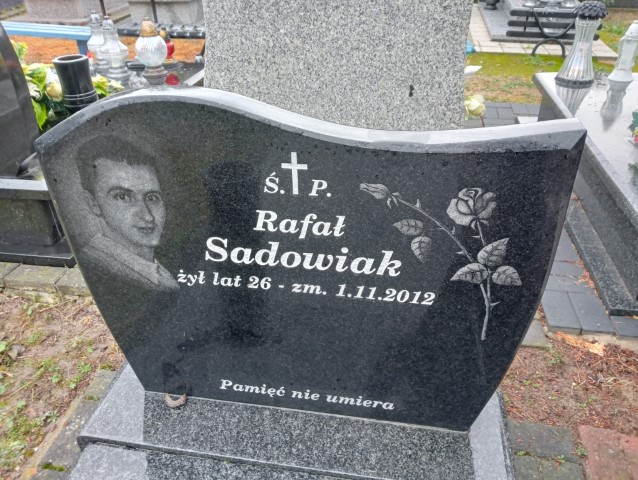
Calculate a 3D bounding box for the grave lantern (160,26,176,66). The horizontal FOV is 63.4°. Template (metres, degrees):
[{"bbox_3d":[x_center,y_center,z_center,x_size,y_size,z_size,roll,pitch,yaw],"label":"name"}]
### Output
[{"bbox_3d":[-0.977,-1.249,3.321,0.092,0.217,0.092,5,32,8],"label":"grave lantern"}]

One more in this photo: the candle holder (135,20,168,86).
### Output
[{"bbox_3d":[-0.951,-1.074,2.947,0.182,0.356,0.182,5,32,8],"label":"candle holder"}]

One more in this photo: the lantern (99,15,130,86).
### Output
[{"bbox_3d":[-1.174,-1.081,2.955,0.162,0.370,0.162,5,32,8],"label":"lantern"}]

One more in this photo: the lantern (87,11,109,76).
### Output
[{"bbox_3d":[-1.328,-1.180,3.117,0.162,0.369,0.162,5,32,8],"label":"lantern"}]

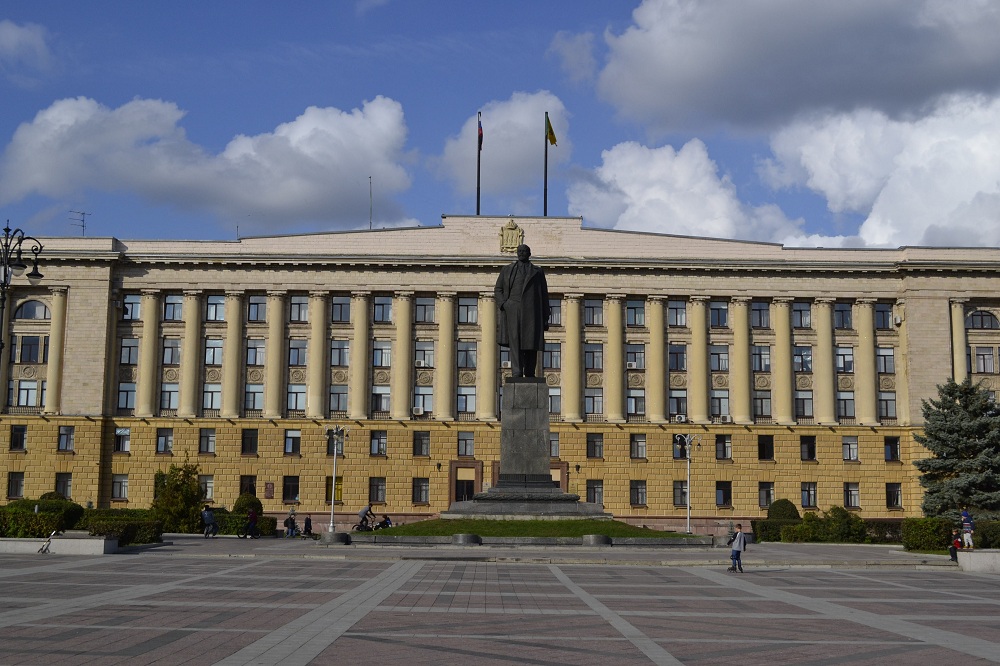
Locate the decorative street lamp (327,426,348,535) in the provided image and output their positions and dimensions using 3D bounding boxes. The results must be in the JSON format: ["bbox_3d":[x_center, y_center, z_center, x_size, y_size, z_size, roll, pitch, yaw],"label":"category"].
[{"bbox_3d":[-10.483,9.304,74.003,1.586,6.928,1.586,1,-8,-1],"label":"decorative street lamp"}]

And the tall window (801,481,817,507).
[{"bbox_3d":[26.316,13.772,99.174,1.272,2.014,0.200,1,-8,-1],"label":"tall window"}]

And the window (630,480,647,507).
[{"bbox_3d":[11.511,13.280,96.713,1.311,2.030,0.250,0,-8,0],"label":"window"}]

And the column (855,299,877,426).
[{"bbox_3d":[30.566,2.397,96.166,1.470,10.520,1.365,1,-8,-1],"label":"column"}]

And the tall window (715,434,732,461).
[{"bbox_3d":[18.329,9.385,95.339,1.420,2.100,0.250,1,-8,-1],"label":"tall window"}]

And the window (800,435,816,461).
[{"bbox_3d":[26.590,9.963,100.420,1.340,2.060,0.250,1,-8,-1],"label":"window"}]

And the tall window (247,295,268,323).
[{"bbox_3d":[-19.630,-1.930,94.697,1.405,2.073,0.250,1,-8,0],"label":"tall window"}]

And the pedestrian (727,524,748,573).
[{"bbox_3d":[7.180,6.521,35.300,0.550,1.442,0.450,-1,-9,14],"label":"pedestrian"}]

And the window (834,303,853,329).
[{"bbox_3d":[28.016,-1.353,95.068,1.413,2.084,0.250,1,-8,0],"label":"window"}]

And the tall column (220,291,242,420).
[{"bbox_3d":[-21.927,1.730,95.633,1.470,10.520,1.365,1,-8,-1],"label":"tall column"}]

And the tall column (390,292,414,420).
[{"bbox_3d":[-7.835,1.829,93.826,1.500,10.374,1.450,1,-8,0],"label":"tall column"}]

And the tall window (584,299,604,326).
[{"bbox_3d":[7.875,-1.697,97.491,1.520,2.200,0.250,1,-8,-1],"label":"tall window"}]

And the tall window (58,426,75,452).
[{"bbox_3d":[-36.259,8.839,97.610,1.232,1.969,0.200,1,-8,-1],"label":"tall window"}]

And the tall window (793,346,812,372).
[{"bbox_3d":[25.749,2.286,98.989,1.505,2.196,0.250,0,-8,0],"label":"tall window"}]

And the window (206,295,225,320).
[{"bbox_3d":[-23.035,-1.958,94.669,1.412,2.097,0.250,1,-8,0],"label":"window"}]

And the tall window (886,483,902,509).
[{"bbox_3d":[31.165,12.900,92.204,1.188,1.944,0.250,1,-8,0],"label":"tall window"}]

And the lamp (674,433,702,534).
[{"bbox_3d":[11.993,9.671,74.003,1.650,6.578,1.650,1,-8,-1],"label":"lamp"}]

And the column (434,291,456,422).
[{"bbox_3d":[-4.680,1.987,101.279,1.600,11.274,1.500,1,-8,-1],"label":"column"}]

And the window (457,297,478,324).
[{"bbox_3d":[-2.766,-1.958,101.915,1.651,2.250,0.200,1,-8,-1],"label":"window"}]

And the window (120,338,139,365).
[{"bbox_3d":[-31.323,1.615,98.714,1.478,2.216,0.250,0,-8,0],"label":"window"}]

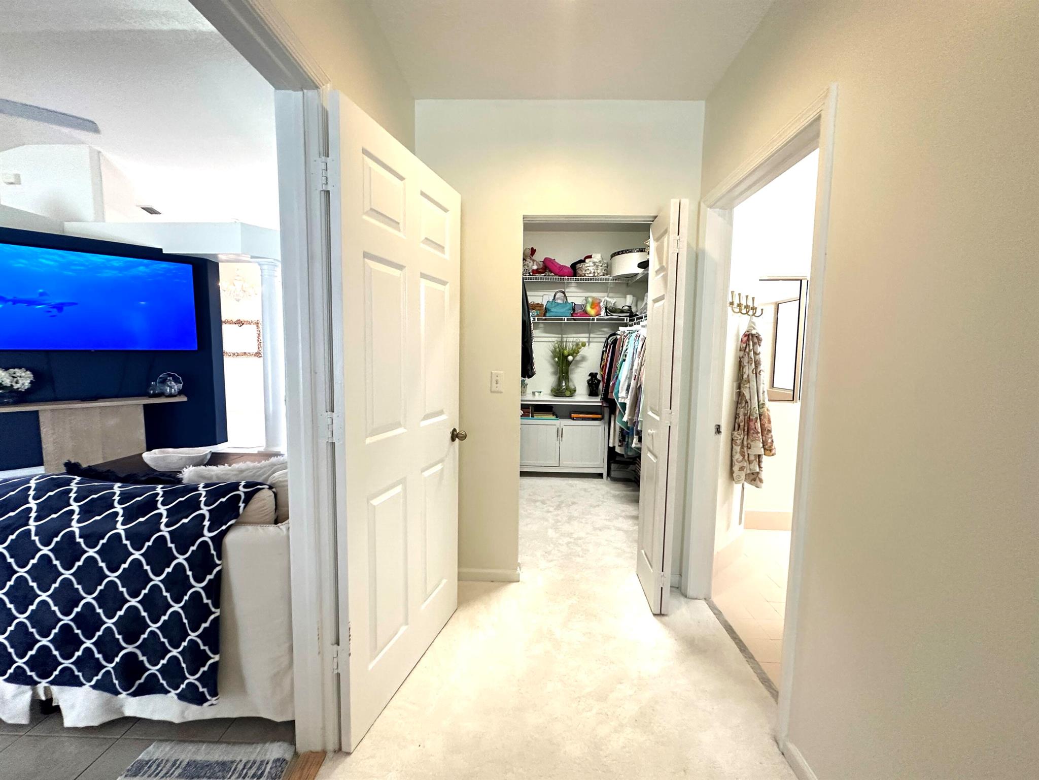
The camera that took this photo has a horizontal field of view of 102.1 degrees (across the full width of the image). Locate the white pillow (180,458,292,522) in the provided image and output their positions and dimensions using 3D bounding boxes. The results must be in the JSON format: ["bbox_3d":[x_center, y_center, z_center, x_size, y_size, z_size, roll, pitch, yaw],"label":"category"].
[{"bbox_3d":[-1.307,0.477,1.992,0.460,0.320,0.190,-1,6,-19],"label":"white pillow"}]

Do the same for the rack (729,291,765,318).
[{"bbox_3d":[1.341,-0.496,2.454,0.370,0.135,0.065,-4,7,-42],"label":"rack"}]

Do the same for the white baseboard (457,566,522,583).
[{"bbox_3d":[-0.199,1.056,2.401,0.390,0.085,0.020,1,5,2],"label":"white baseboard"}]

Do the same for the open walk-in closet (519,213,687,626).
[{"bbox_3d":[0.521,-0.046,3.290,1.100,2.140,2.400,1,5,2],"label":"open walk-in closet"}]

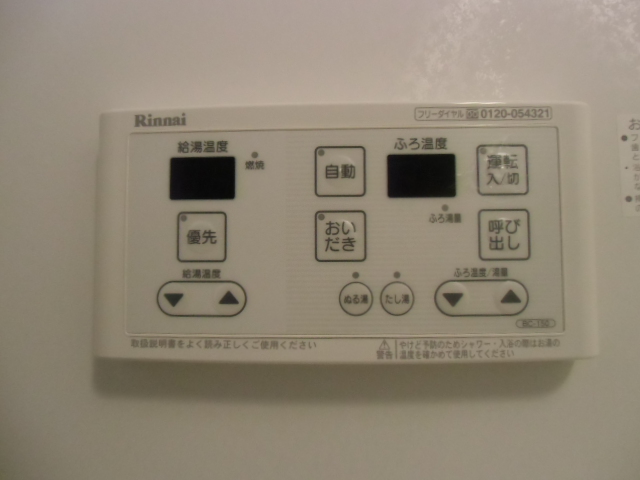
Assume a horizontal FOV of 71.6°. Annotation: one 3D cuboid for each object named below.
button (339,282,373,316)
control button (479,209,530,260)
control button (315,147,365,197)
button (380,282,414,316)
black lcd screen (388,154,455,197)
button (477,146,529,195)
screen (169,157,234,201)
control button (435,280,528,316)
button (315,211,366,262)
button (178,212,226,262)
[{"bbox_3d":[0.014,0.023,0.176,0.013,0.013,0.003,0,-3,2],"label":"button"},{"bbox_3d":[0.073,-0.002,0.176,0.020,0.020,0.003,0,-3,2],"label":"control button"},{"bbox_3d":[0.008,-0.028,0.179,0.020,0.020,0.003,0,-3,2],"label":"control button"},{"bbox_3d":[0.031,0.023,0.176,0.013,0.013,0.003,0,-3,2],"label":"button"},{"bbox_3d":[0.041,-0.026,0.178,0.027,0.017,0.003,0,-3,2],"label":"black lcd screen"},{"bbox_3d":[0.073,-0.028,0.177,0.020,0.020,0.003,0,-3,2],"label":"button"},{"bbox_3d":[-0.048,-0.025,0.181,0.027,0.017,0.003,0,-3,2],"label":"screen"},{"bbox_3d":[0.064,0.023,0.174,0.036,0.014,0.003,-1,-3,1],"label":"control button"},{"bbox_3d":[0.008,-0.002,0.178,0.020,0.020,0.003,0,-3,2],"label":"button"},{"bbox_3d":[-0.048,-0.001,0.180,0.020,0.020,0.003,0,-3,2],"label":"button"}]

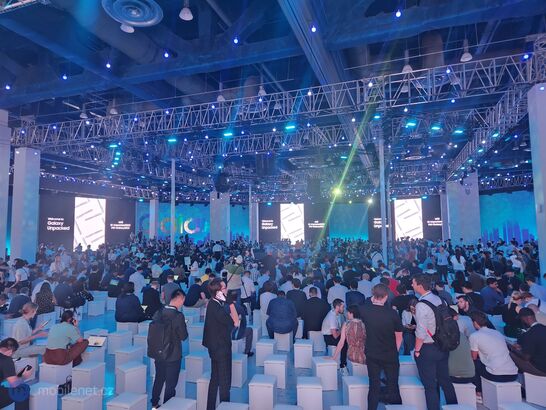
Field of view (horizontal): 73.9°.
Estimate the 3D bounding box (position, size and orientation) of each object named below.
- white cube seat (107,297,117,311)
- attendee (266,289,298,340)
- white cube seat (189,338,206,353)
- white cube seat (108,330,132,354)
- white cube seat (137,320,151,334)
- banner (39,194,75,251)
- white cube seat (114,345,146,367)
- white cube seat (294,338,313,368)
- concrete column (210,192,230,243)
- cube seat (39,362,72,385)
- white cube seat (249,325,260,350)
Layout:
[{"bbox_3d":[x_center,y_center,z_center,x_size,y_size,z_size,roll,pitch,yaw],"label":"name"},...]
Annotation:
[{"bbox_3d":[-5.454,3.409,12.543,0.341,0.425,0.340,-2,-5,12],"label":"white cube seat"},{"bbox_3d":[0.212,2.359,7.451,0.630,1.170,0.820,-1,-5,4],"label":"attendee"},{"bbox_3d":[-1.439,2.823,7.094,0.320,0.410,0.320,-1,-5,9],"label":"white cube seat"},{"bbox_3d":[-3.332,3.011,7.917,0.341,0.425,0.340,-3,-5,27],"label":"white cube seat"},{"bbox_3d":[-2.799,2.855,8.169,0.310,0.385,0.310,-2,-5,11],"label":"white cube seat"},{"bbox_3d":[-18.214,1.648,30.852,0.100,4.800,2.830,-4,-6,36],"label":"banner"},{"bbox_3d":[-2.573,2.825,6.540,0.330,0.419,0.330,-2,-4,16],"label":"white cube seat"},{"bbox_3d":[0.607,2.883,7.039,0.341,0.425,0.340,-2,-5,8],"label":"white cube seat"},{"bbox_3d":[-4.769,1.908,32.958,1.350,6.490,1.350,-2,-5,15],"label":"concrete column"},{"bbox_3d":[-3.459,2.741,5.796,0.320,0.410,0.320,-2,-5,16],"label":"cube seat"},{"bbox_3d":[-0.474,2.907,7.982,0.330,0.419,0.330,-1,-4,6],"label":"white cube seat"}]

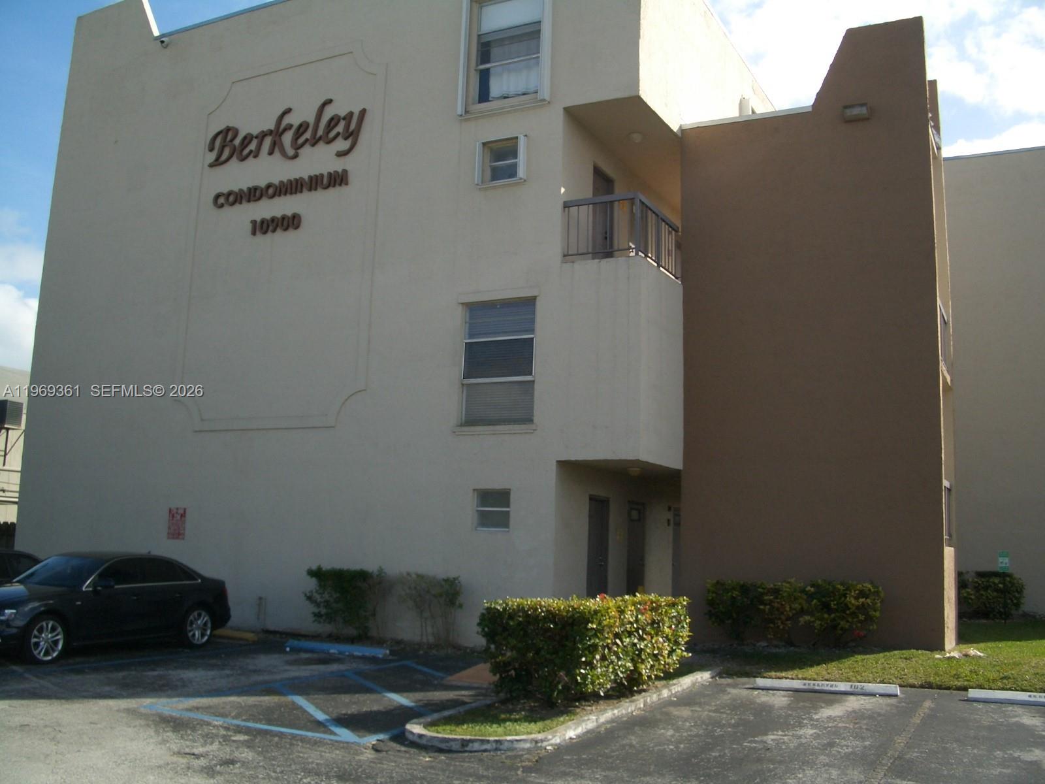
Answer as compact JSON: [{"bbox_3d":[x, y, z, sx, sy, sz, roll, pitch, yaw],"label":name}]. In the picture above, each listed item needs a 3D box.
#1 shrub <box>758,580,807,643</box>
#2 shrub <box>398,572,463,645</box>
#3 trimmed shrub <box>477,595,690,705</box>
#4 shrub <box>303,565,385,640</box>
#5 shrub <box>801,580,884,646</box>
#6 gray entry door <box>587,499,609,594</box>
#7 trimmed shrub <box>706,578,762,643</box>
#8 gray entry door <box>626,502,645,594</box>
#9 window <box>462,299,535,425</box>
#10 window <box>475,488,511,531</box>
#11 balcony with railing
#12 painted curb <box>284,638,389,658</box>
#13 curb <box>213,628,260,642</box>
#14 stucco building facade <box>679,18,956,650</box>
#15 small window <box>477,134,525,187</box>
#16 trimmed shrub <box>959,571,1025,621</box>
[{"bbox_3d":[3.962,3.355,16.147,0.680,0.941,0.700,-3,-10,27],"label":"shrub"},{"bbox_3d":[-1.481,3.453,16.823,0.970,1.117,0.520,-3,-10,27],"label":"shrub"},{"bbox_3d":[0.805,2.793,11.835,1.100,0.980,3.250,-3,-10,27],"label":"trimmed shrub"},{"bbox_3d":[-2.994,3.515,17.598,1.320,1.190,0.620,-3,-10,27],"label":"shrub"},{"bbox_3d":[4.748,3.285,15.695,1.100,0.968,0.800,-3,-10,27],"label":"shrub"},{"bbox_3d":[1.262,2.825,17.882,0.080,2.070,0.910,-3,-10,27],"label":"gray entry door"},{"bbox_3d":[3.335,3.452,16.660,0.780,0.953,0.680,-3,-10,27],"label":"trimmed shrub"},{"bbox_3d":[2.066,3.101,19.498,0.080,2.115,0.900,-3,-10,27],"label":"gray entry door"},{"bbox_3d":[-0.395,-0.468,17.460,1.340,2.050,0.120,-3,-10,27],"label":"window"},{"bbox_3d":[-0.487,1.902,17.026,0.630,0.650,0.110,-3,-10,27],"label":"window"},{"bbox_3d":[1.689,-2.480,17.760,1.350,1.065,1.920,-3,-10,27],"label":"balcony with railing"},{"bbox_3d":[-2.733,3.772,15.546,1.720,0.130,0.170,-3,-10,27],"label":"painted curb"},{"bbox_3d":[-4.928,3.909,17.024,1.720,0.120,0.170,-3,-10,27],"label":"curb"},{"bbox_3d":[4.962,-0.911,17.946,4.050,9.950,1.900,-3,-10,27],"label":"stucco building facade"},{"bbox_3d":[-0.375,-3.937,17.972,0.900,0.780,0.130,-3,-10,27],"label":"small window"},{"bbox_3d":[11.189,4.848,25.204,1.500,1.137,1.100,-3,-10,27],"label":"trimmed shrub"}]

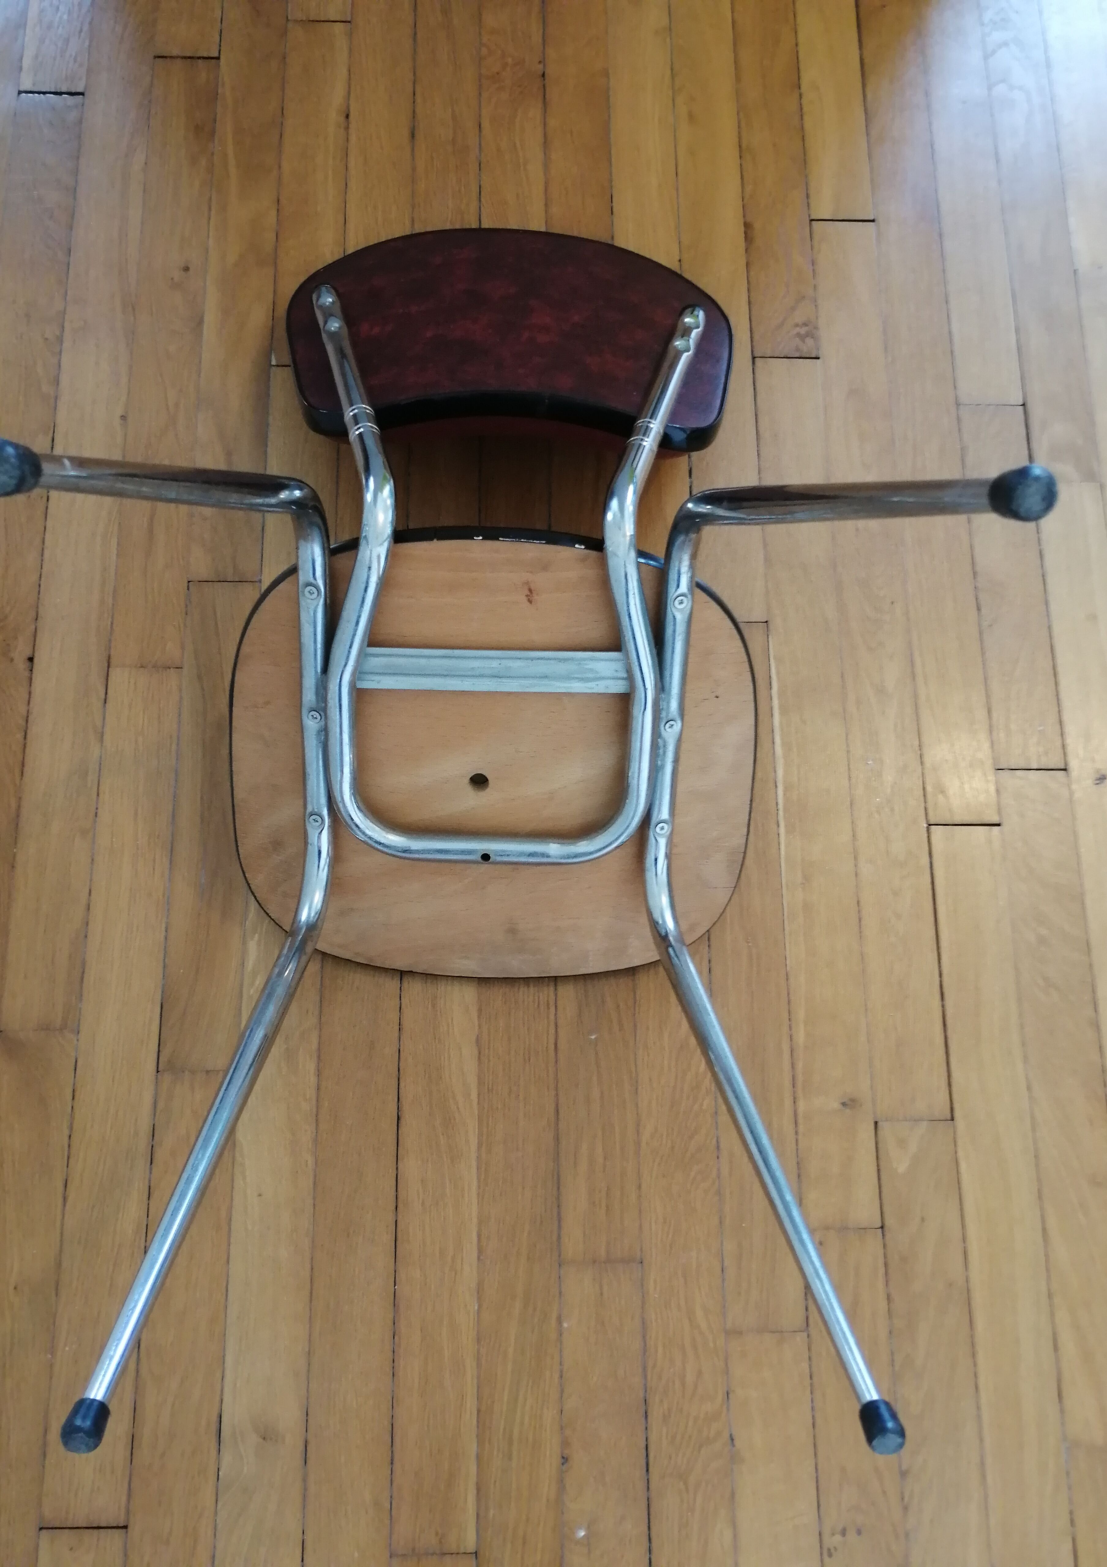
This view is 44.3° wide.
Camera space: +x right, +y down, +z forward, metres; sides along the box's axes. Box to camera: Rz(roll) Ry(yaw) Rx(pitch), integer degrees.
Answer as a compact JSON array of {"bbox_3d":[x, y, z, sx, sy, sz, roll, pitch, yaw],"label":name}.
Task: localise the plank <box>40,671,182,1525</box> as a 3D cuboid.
[{"bbox_3d":[-0.353,0.230,1.107,0.065,0.020,0.676,0,75,-2],"label":"plank"}]

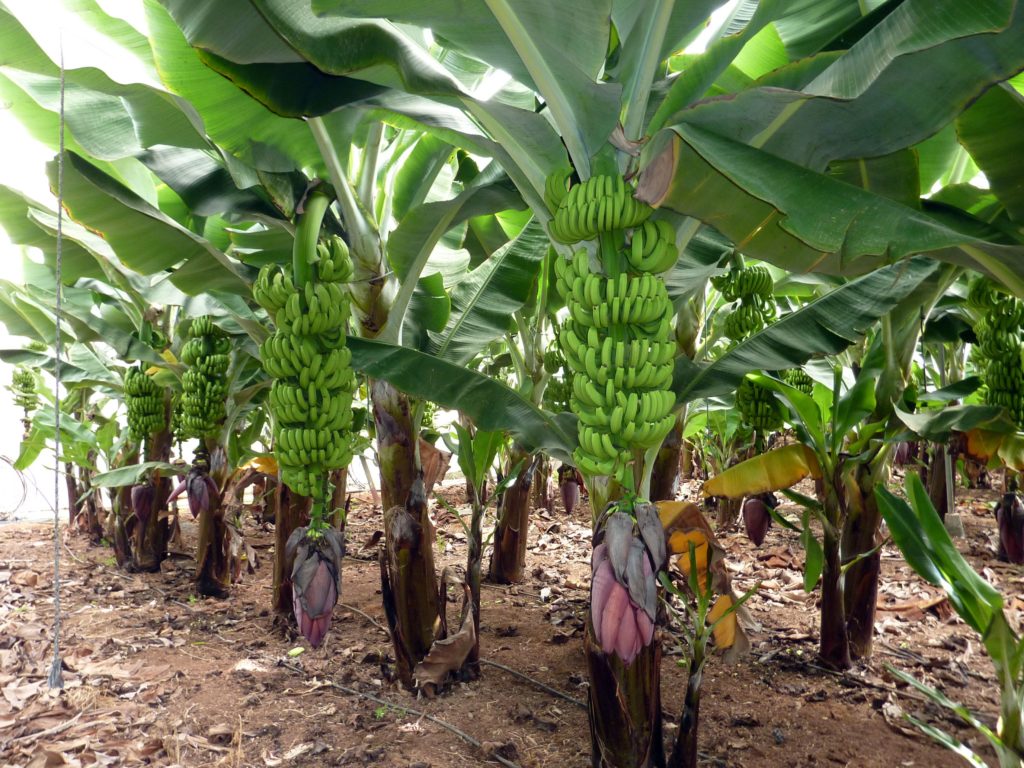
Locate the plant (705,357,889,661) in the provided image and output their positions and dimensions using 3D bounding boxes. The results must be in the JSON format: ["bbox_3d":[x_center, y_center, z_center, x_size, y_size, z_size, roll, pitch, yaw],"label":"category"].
[{"bbox_3d":[1.520,0.675,3.920,1.000,1.650,0.850,0,-1,0],"label":"plant"}]

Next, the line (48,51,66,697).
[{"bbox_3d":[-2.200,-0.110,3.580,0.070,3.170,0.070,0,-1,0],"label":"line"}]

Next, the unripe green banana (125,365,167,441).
[{"bbox_3d":[-2.870,0.140,5.800,0.320,0.620,0.320,0,-1,0],"label":"unripe green banana"}]

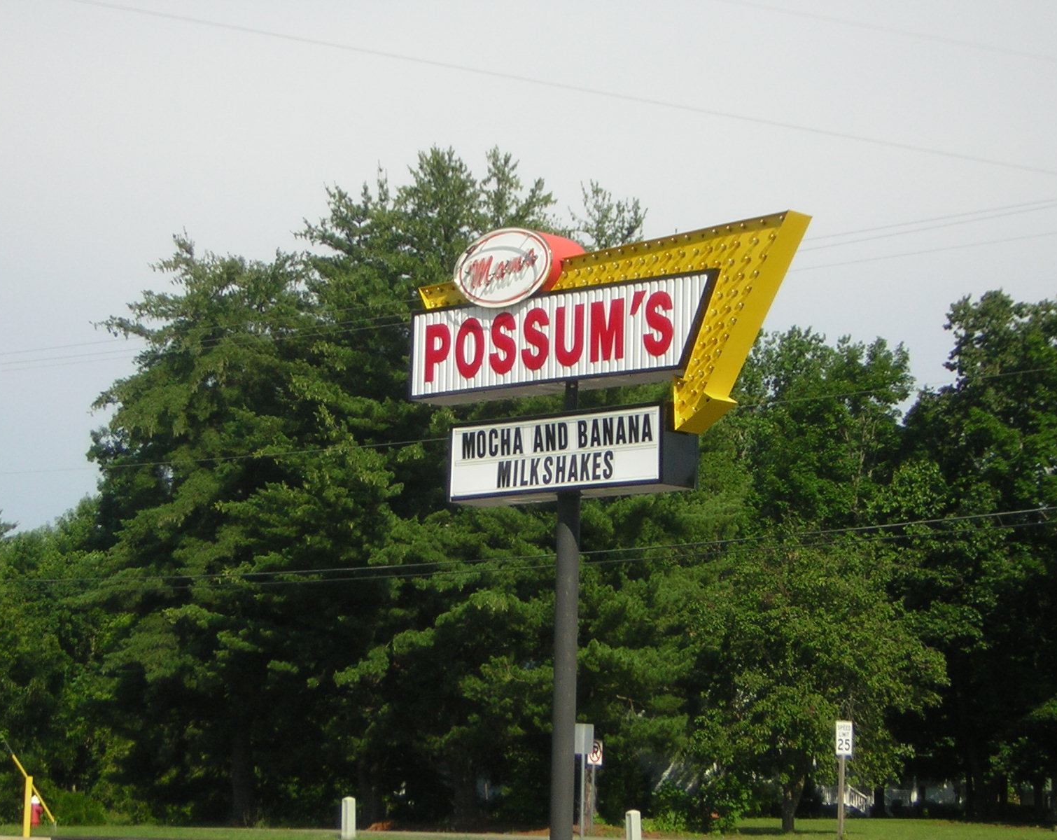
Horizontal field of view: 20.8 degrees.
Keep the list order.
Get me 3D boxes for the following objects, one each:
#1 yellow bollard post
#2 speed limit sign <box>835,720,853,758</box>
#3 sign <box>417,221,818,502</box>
[{"bbox_3d":[-9.564,7.392,55.000,0.125,1.170,0.125,1,-8,0],"label":"yellow bollard post"},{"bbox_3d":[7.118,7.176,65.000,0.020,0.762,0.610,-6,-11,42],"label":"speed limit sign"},{"bbox_3d":[0.602,-0.506,22.873,3.828,2.181,0.502,-6,-11,41],"label":"sign"}]

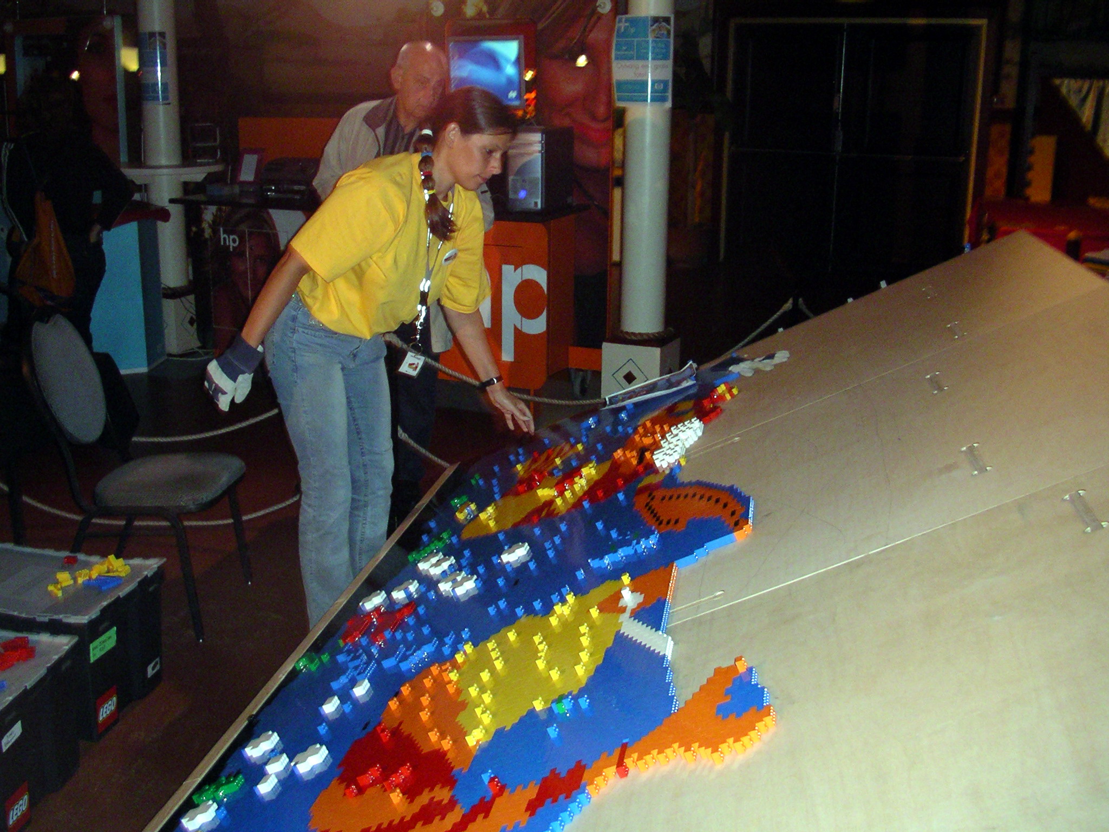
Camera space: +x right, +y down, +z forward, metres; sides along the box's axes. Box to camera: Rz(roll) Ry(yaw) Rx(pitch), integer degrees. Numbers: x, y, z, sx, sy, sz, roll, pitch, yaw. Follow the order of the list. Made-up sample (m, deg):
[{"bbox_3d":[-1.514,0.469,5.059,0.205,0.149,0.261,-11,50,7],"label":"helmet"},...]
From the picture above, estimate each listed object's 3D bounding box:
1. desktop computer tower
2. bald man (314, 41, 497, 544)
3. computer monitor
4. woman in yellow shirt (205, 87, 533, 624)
[{"bbox_3d":[-0.058,-1.198,5.708,0.185,0.375,0.420,5,15,19],"label":"desktop computer tower"},{"bbox_3d":[-0.516,-0.427,4.096,0.600,1.680,0.420,-4,15,-19],"label":"bald man"},{"bbox_3d":[-0.290,-1.544,5.319,0.375,0.315,0.070,6,18,21],"label":"computer monitor"},{"bbox_3d":[-0.469,-0.073,3.050,0.680,1.490,0.600,11,17,37],"label":"woman in yellow shirt"}]

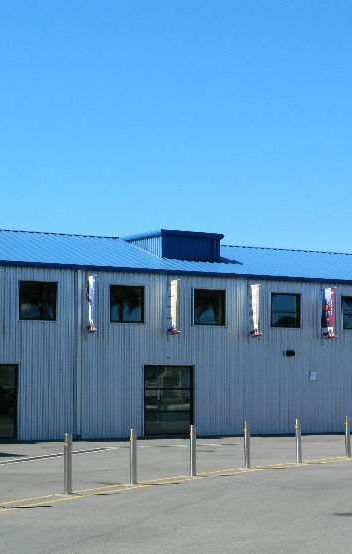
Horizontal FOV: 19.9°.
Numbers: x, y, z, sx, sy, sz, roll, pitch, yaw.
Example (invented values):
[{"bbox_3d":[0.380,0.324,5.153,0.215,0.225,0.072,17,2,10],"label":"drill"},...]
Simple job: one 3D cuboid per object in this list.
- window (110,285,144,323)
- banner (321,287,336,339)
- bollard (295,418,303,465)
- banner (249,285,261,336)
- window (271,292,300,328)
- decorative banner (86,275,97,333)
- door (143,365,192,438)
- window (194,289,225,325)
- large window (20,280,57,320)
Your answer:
[{"bbox_3d":[-1.580,0.909,32.949,1.231,1.231,0.100,3,-7,-26],"label":"window"},{"bbox_3d":[5.467,1.271,35.885,0.060,1.780,0.770,3,-7,-26],"label":"banner"},{"bbox_3d":[2.611,3.492,21.280,0.115,0.921,0.115,0,-6,0],"label":"bollard"},{"bbox_3d":[2.733,1.158,34.597,0.060,1.780,0.770,3,-7,-26],"label":"banner"},{"bbox_3d":[3.921,1.198,35.607,1.231,1.231,0.100,3,-7,-26],"label":"window"},{"bbox_3d":[-2.691,0.860,31.911,0.060,1.813,0.740,3,-7,-25],"label":"decorative banner"},{"bbox_3d":[-0.249,4.119,33.253,1.806,2.287,0.120,3,-7,-25],"label":"door"},{"bbox_3d":[1.150,1.054,34.249,1.203,1.196,0.120,3,-7,-25],"label":"window"},{"bbox_3d":[-4.331,0.765,31.620,1.231,1.231,0.100,3,-7,-26],"label":"large window"}]

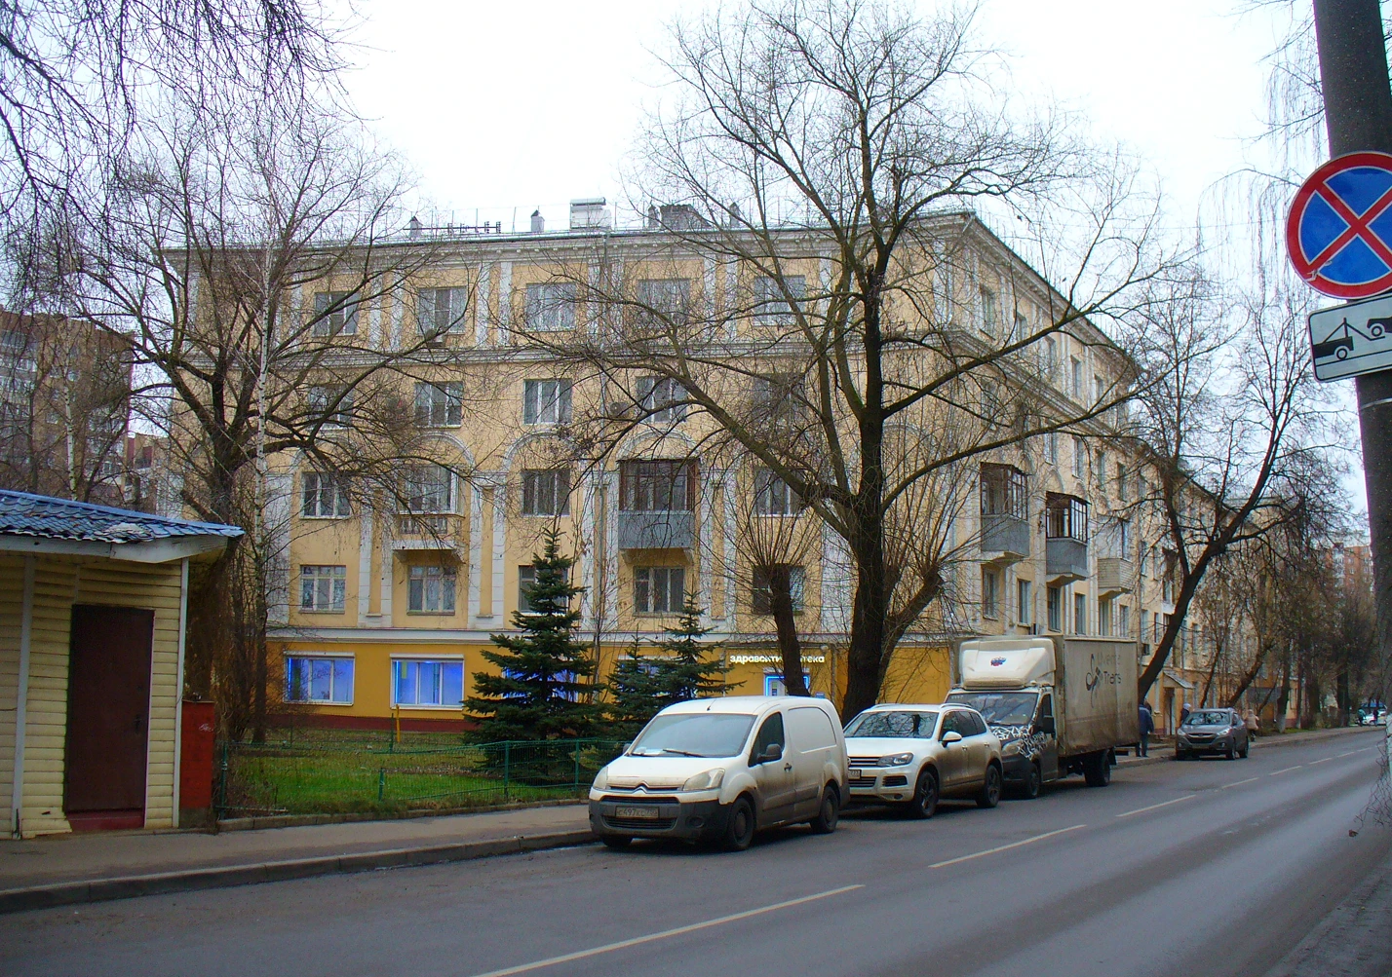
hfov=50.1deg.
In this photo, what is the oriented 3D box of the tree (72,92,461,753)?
[{"bbox_3d":[-12.353,-2.189,43.180,11.600,18.760,10.500,3,-8,-16],"label":"tree"}]

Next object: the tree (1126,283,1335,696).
[{"bbox_3d":[20.774,0.693,58.008,8.100,18.430,7.800,-2,-8,20],"label":"tree"}]

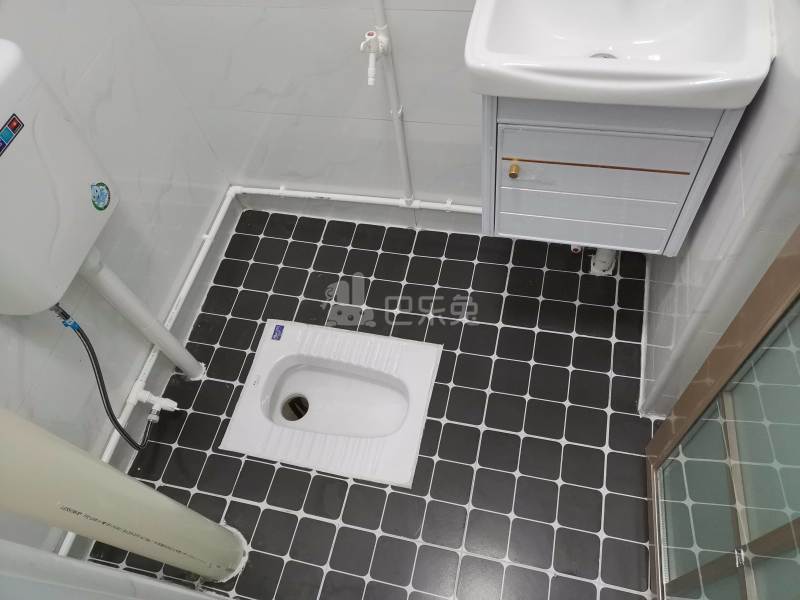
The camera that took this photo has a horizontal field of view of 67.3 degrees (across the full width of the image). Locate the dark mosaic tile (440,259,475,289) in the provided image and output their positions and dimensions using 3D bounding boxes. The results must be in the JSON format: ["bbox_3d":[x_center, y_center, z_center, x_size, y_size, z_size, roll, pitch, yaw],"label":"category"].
[{"bbox_3d":[0.167,-0.074,1.779,0.097,0.009,0.097,8,61,13],"label":"dark mosaic tile"}]

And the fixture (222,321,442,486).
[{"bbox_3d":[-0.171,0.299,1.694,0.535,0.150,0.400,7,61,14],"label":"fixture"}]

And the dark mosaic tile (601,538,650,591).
[{"bbox_3d":[0.495,0.585,1.331,0.097,0.009,0.097,8,61,13],"label":"dark mosaic tile"}]

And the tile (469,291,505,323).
[{"bbox_3d":[0.243,0.024,1.717,0.097,0.008,0.097,7,61,14],"label":"tile"}]

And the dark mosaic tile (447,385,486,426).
[{"bbox_3d":[0.176,0.278,1.565,0.096,0.009,0.096,8,60,14],"label":"dark mosaic tile"}]

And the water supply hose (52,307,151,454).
[{"bbox_3d":[-0.665,0.193,1.361,0.055,0.470,0.167,7,61,14],"label":"water supply hose"}]

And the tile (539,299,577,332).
[{"bbox_3d":[0.434,0.047,1.663,0.097,0.009,0.097,8,61,13],"label":"tile"}]

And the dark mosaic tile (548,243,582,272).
[{"bbox_3d":[0.482,-0.121,1.756,0.096,0.008,0.096,8,61,14],"label":"dark mosaic tile"}]

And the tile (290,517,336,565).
[{"bbox_3d":[-0.207,0.586,1.460,0.096,0.010,0.096,7,61,14],"label":"tile"}]

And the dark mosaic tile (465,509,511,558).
[{"bbox_3d":[0.203,0.545,1.398,0.096,0.009,0.096,8,60,14],"label":"dark mosaic tile"}]

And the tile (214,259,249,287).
[{"bbox_3d":[-0.531,-0.083,1.896,0.097,0.009,0.097,8,61,13],"label":"tile"}]

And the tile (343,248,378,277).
[{"bbox_3d":[-0.120,-0.111,1.859,0.097,0.008,0.097,7,61,14],"label":"tile"}]

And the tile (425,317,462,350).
[{"bbox_3d":[0.125,0.097,1.693,0.097,0.008,0.097,7,61,14],"label":"tile"}]

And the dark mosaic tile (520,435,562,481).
[{"bbox_3d":[0.345,0.388,1.470,0.096,0.009,0.096,8,60,14],"label":"dark mosaic tile"}]

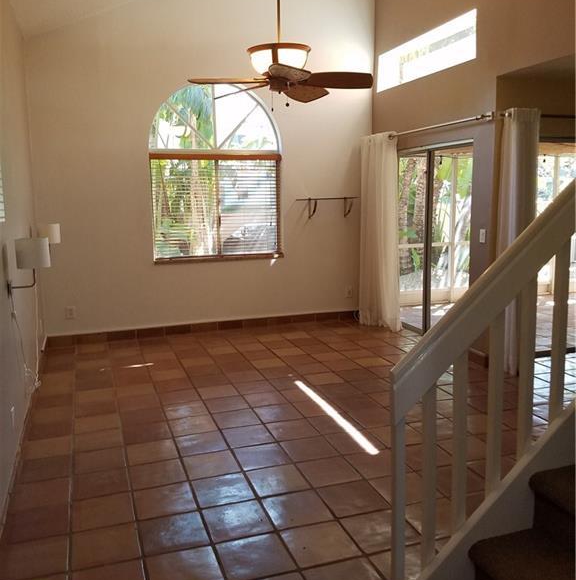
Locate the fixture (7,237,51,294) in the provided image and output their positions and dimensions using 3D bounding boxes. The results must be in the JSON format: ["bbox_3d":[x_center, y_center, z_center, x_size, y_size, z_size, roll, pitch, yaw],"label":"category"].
[{"bbox_3d":[-1.592,-0.140,3.551,0.240,0.350,0.190,-3,11,-19],"label":"fixture"}]

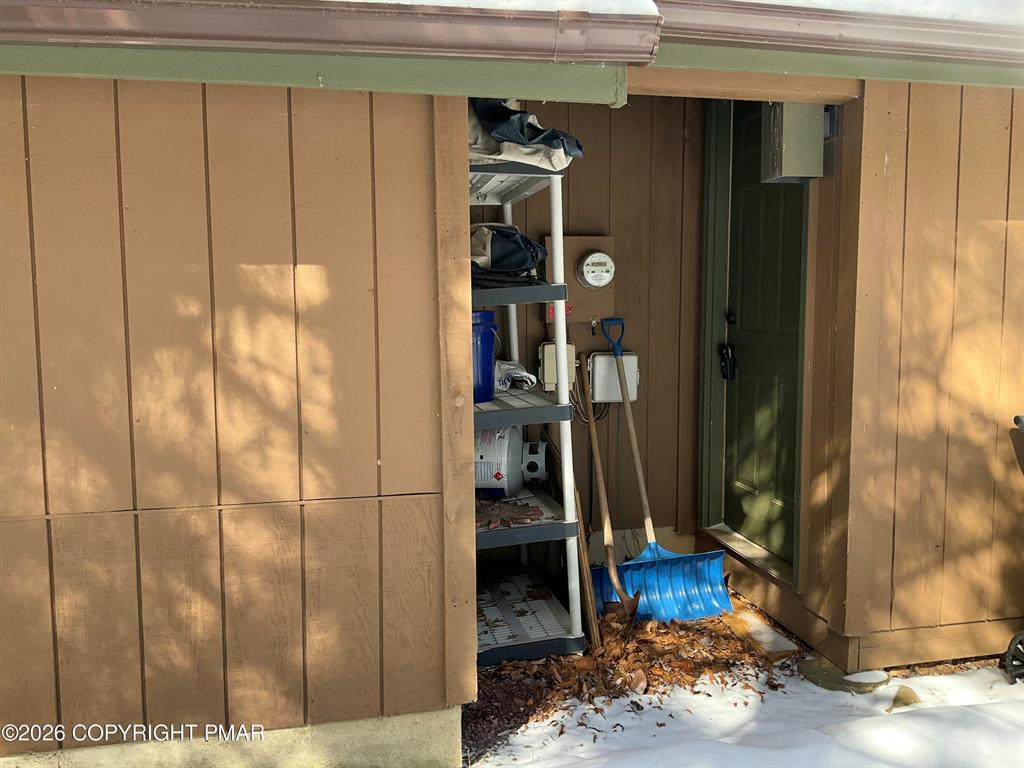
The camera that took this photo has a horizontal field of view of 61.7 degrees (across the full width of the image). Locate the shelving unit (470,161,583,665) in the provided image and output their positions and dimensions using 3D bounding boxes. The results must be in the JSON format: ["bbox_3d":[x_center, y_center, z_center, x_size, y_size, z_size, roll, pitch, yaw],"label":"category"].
[{"bbox_3d":[-0.089,0.087,3.544,0.460,1.830,0.914,-4,6,-12],"label":"shelving unit"}]

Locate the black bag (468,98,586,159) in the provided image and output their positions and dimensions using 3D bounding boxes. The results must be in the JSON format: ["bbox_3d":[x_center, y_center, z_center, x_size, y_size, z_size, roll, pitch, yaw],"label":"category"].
[{"bbox_3d":[-0.006,-0.924,3.169,0.450,0.260,0.380,-1,6,-12],"label":"black bag"}]

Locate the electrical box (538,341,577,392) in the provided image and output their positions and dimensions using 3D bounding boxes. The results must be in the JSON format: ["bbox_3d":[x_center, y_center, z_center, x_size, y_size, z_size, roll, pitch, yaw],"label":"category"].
[{"bbox_3d":[0.214,-0.082,4.041,0.160,0.235,0.100,-1,6,-12],"label":"electrical box"}]

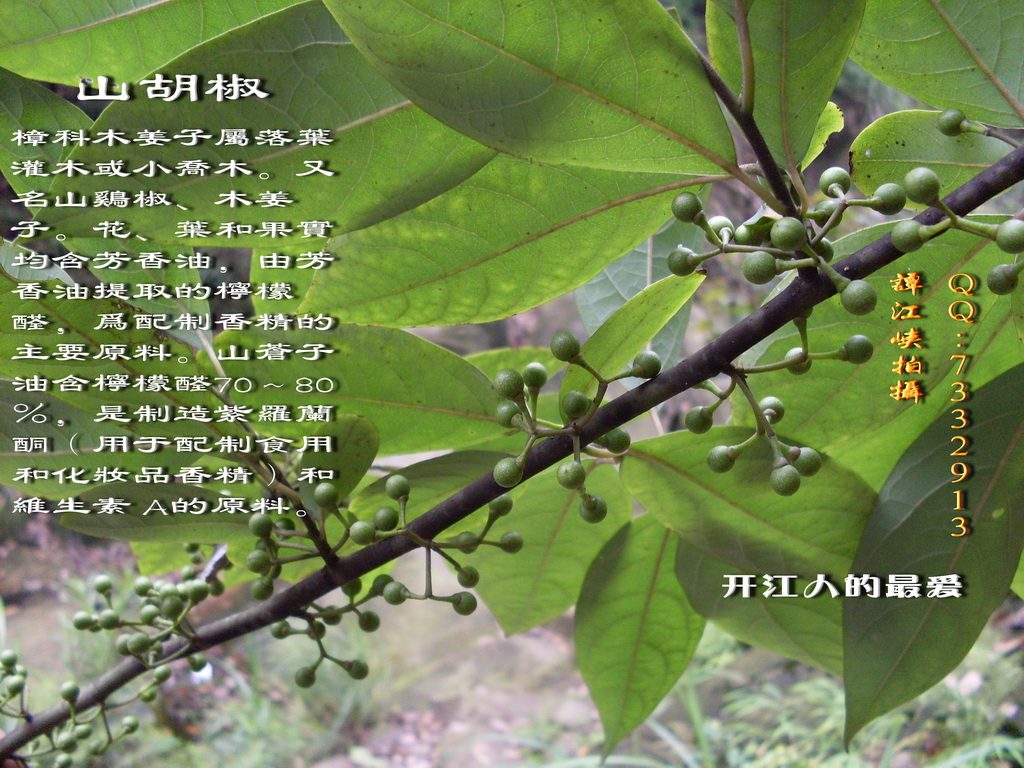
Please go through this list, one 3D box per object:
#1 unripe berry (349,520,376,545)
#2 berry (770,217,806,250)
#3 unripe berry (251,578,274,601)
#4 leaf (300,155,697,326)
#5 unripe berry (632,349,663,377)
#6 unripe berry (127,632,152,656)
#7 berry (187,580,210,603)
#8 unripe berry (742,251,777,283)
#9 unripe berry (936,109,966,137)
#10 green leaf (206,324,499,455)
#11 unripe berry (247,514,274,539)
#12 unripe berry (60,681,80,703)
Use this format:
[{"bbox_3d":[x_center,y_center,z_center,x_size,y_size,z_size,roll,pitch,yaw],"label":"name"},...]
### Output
[{"bbox_3d":[-0.036,0.036,0.272,0.006,0.006,0.006,0,10,0],"label":"unripe berry"},{"bbox_3d":[0.048,-0.026,0.197,0.006,0.006,0.006,0,10,0],"label":"berry"},{"bbox_3d":[-0.066,0.055,0.298,0.006,0.006,0.006,0,5,0],"label":"unripe berry"},{"bbox_3d":[-0.002,-0.034,0.270,0.115,0.041,0.014,-16,26,21],"label":"leaf"},{"bbox_3d":[0.029,-0.004,0.239,0.006,0.006,0.006,0,10,0],"label":"unripe berry"},{"bbox_3d":[-0.105,0.073,0.317,0.006,0.006,0.006,0,5,0],"label":"unripe berry"},{"bbox_3d":[-0.091,0.060,0.327,0.006,0.006,0.006,0,5,0],"label":"berry"},{"bbox_3d":[0.044,-0.021,0.202,0.006,0.006,0.006,0,10,0],"label":"unripe berry"},{"bbox_3d":[0.087,-0.051,0.221,0.006,0.006,0.006,0,5,0],"label":"unripe berry"},{"bbox_3d":[-0.043,0.002,0.312,0.110,0.037,0.012,10,28,30],"label":"green leaf"},{"bbox_3d":[-0.062,0.035,0.277,0.006,0.006,0.006,0,10,0],"label":"unripe berry"},{"bbox_3d":[-0.137,0.095,0.348,0.006,0.006,0.006,0,10,0],"label":"unripe berry"}]

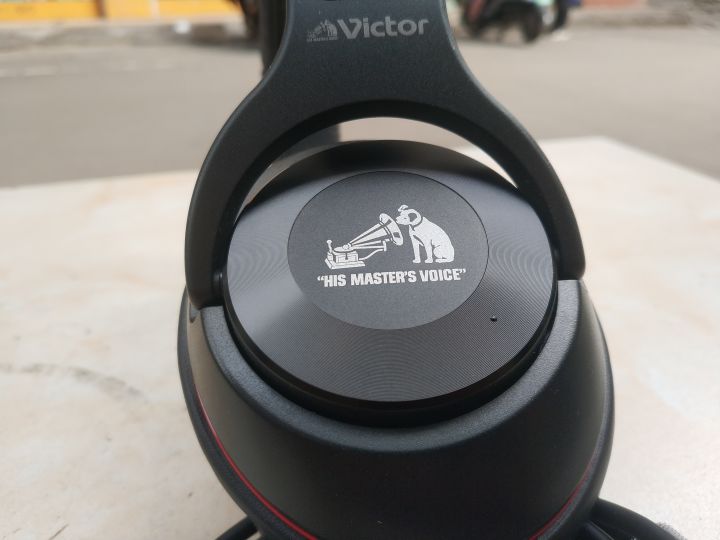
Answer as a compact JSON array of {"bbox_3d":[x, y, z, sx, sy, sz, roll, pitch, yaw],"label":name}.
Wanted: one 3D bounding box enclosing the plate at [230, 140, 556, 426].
[{"bbox_3d":[0.005,-0.002,0.115,0.054,0.008,0.054,-3,54,1],"label":"plate"}]

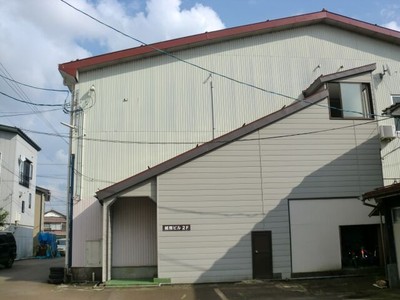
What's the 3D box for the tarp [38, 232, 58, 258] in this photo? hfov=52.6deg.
[{"bbox_3d":[-12.925,8.113,34.500,1.500,2.050,1.300,0,-12,-8],"label":"tarp"}]

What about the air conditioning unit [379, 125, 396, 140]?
[{"bbox_3d":[8.897,-0.845,19.200,0.760,0.560,0.310,0,-12,-8],"label":"air conditioning unit"}]

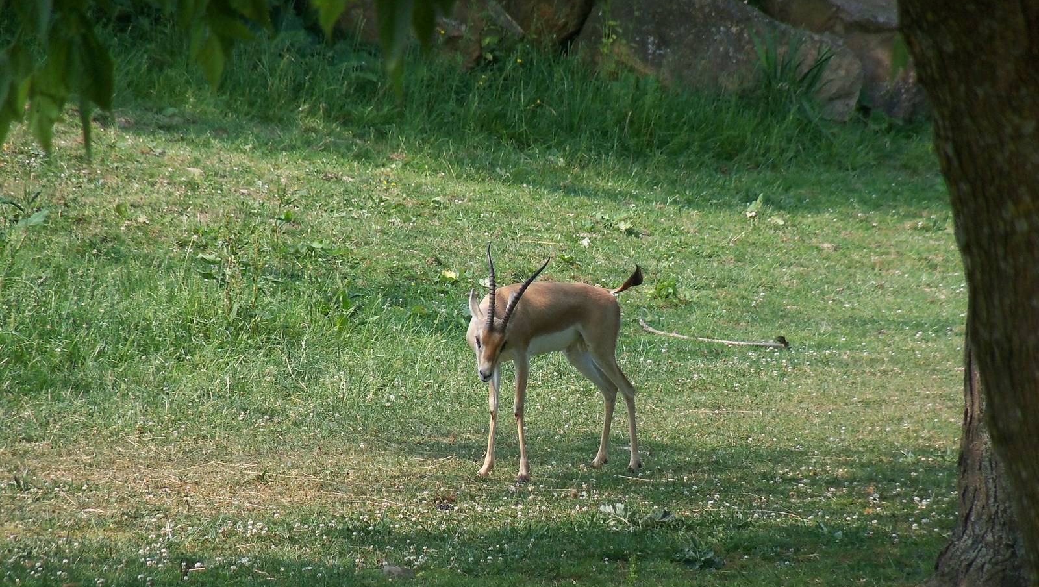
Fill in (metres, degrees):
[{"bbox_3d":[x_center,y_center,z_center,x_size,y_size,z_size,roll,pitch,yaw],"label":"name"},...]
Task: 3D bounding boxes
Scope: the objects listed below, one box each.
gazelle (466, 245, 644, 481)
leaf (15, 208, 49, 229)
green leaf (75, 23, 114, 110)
[{"bbox_3d":[0.123,0.236,37.500,0.870,0.840,0.290,-4,6,-43],"label":"gazelle"},{"bbox_3d":[-2.017,-0.311,43.500,0.140,0.080,0.080,0,5,0],"label":"leaf"},{"bbox_3d":[-0.526,-0.281,13.000,0.050,0.108,0.040,0,5,0],"label":"green leaf"}]

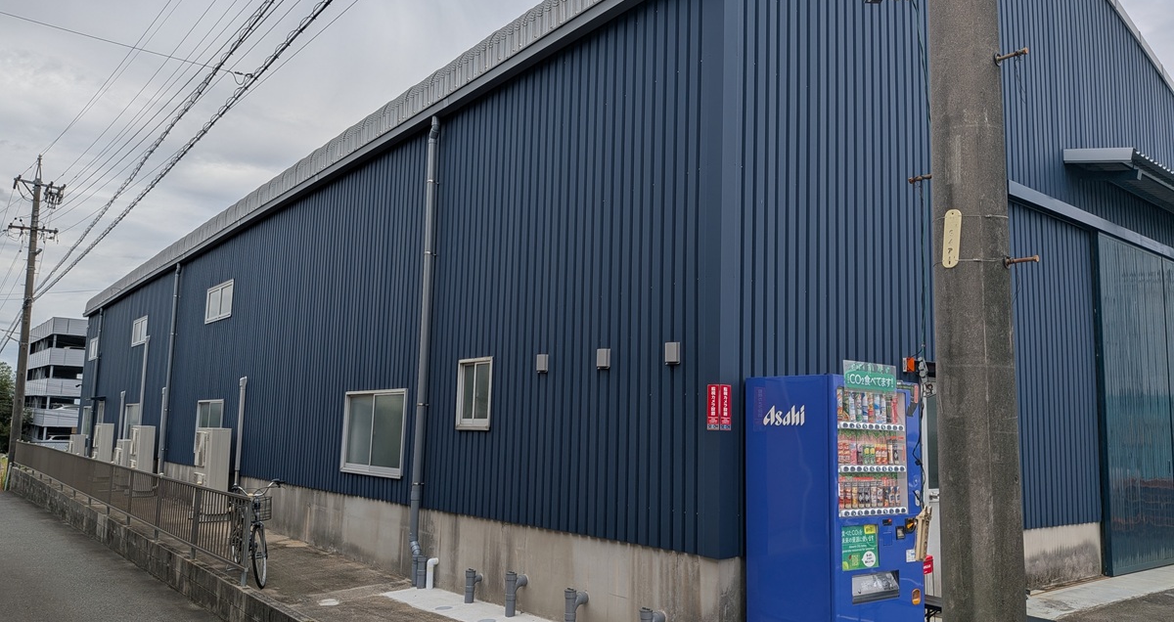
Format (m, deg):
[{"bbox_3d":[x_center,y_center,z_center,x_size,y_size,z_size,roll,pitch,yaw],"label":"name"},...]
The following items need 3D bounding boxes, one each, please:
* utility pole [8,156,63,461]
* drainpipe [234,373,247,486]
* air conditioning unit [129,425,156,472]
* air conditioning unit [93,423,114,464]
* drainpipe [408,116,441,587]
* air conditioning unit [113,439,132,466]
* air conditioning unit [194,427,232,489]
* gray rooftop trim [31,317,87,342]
[{"bbox_3d":[-19.819,0.194,28.702,1.600,11.600,0.600,8,-11,-39],"label":"utility pole"},{"bbox_3d":[-5.735,1.990,13.466,0.100,1.850,0.100,8,-10,-39],"label":"drainpipe"},{"bbox_3d":[-9.606,3.183,17.410,0.380,1.380,0.900,8,-10,-39],"label":"air conditioning unit"},{"bbox_3d":[-12.553,3.606,20.983,0.380,1.370,0.900,8,-10,-39],"label":"air conditioning unit"},{"bbox_3d":[-1.763,0.385,8.785,0.160,5.060,0.110,8,-10,-39],"label":"drainpipe"},{"bbox_3d":[-10.424,3.395,18.451,0.330,0.980,0.870,8,-11,-39],"label":"air conditioning unit"},{"bbox_3d":[-6.036,2.575,13.123,0.330,1.360,0.890,8,-11,-39],"label":"air conditioning unit"},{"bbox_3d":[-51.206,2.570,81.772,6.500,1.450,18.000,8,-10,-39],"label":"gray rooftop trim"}]

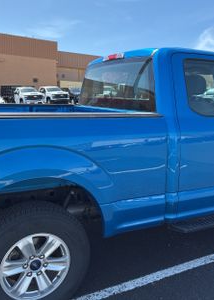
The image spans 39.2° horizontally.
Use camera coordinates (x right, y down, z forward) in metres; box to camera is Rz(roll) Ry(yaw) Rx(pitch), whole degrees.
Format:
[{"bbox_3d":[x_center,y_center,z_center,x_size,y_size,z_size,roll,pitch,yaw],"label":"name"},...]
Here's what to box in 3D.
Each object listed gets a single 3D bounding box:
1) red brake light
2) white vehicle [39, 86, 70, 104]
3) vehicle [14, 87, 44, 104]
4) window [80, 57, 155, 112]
[{"bbox_3d":[0.061,-0.955,3.074,0.055,0.050,0.340,-4,12,-28],"label":"red brake light"},{"bbox_3d":[-5.998,-5.639,31.128,2.060,1.920,5.800,-5,13,-32],"label":"white vehicle"},{"bbox_3d":[-8.119,-5.259,29.731,2.060,1.950,5.800,-5,13,-32],"label":"vehicle"},{"bbox_3d":[0.052,-0.674,3.122,0.080,0.485,1.550,4,8,-29],"label":"window"}]

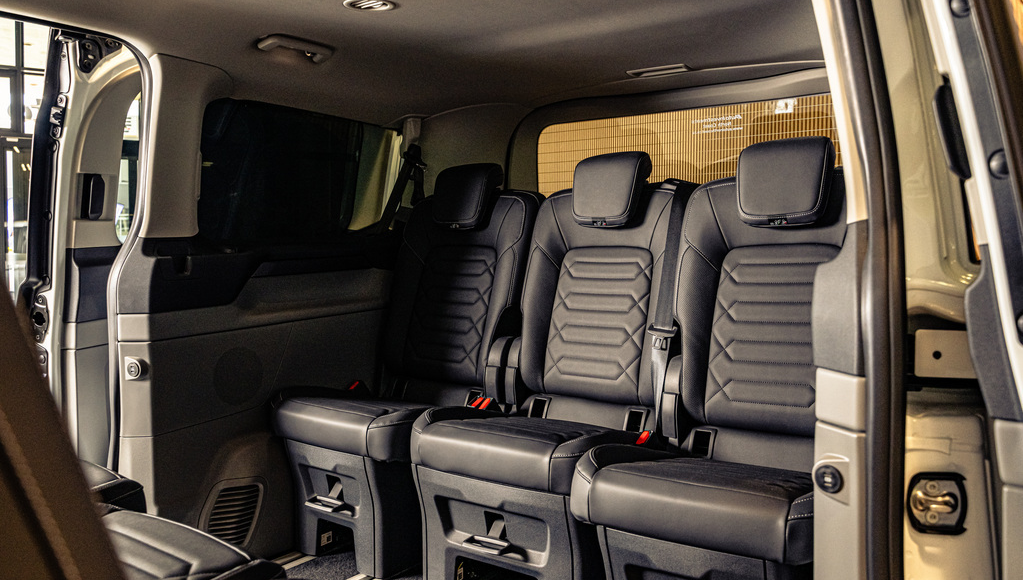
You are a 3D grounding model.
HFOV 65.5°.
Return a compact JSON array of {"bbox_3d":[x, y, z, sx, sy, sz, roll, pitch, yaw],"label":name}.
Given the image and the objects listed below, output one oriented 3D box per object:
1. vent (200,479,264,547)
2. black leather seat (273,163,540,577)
[{"bbox_3d":[-0.714,0.575,2.053,0.156,0.183,0.030,8,-2,-35],"label":"vent"},{"bbox_3d":[-0.295,0.157,2.271,0.492,1.064,0.718,2,4,35],"label":"black leather seat"}]

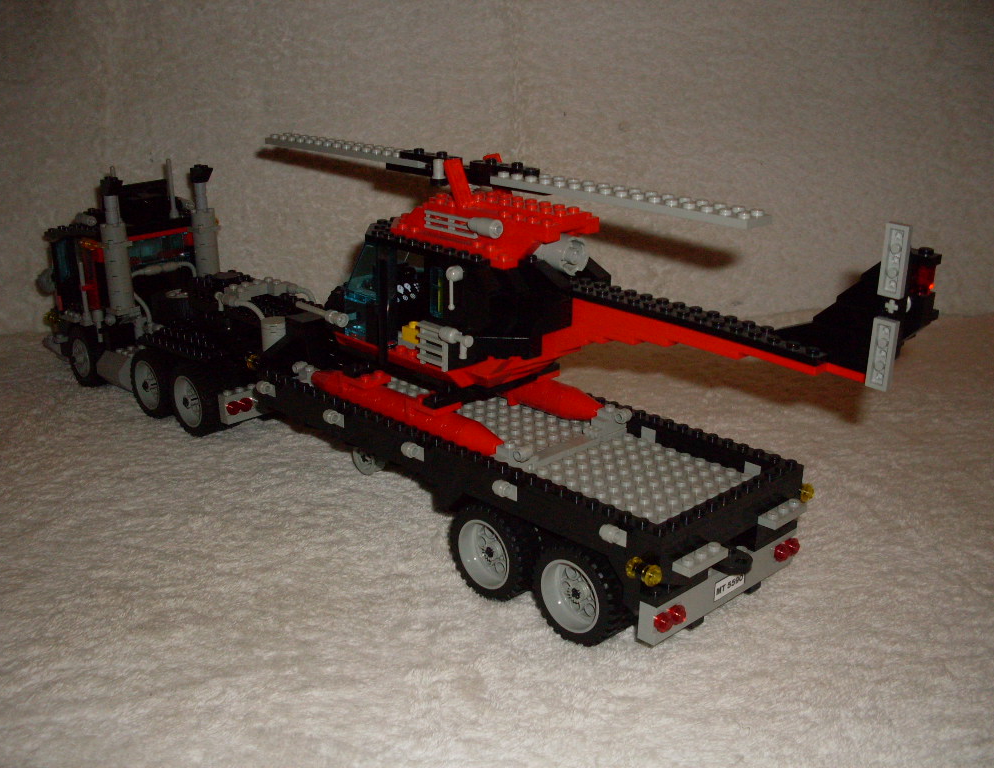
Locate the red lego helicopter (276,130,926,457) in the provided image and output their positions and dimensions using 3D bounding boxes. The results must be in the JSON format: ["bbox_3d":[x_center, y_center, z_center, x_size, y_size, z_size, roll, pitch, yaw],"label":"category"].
[{"bbox_3d":[0.006,-0.035,0.497,0.082,0.127,0.377,-18,26,-42],"label":"red lego helicopter"}]

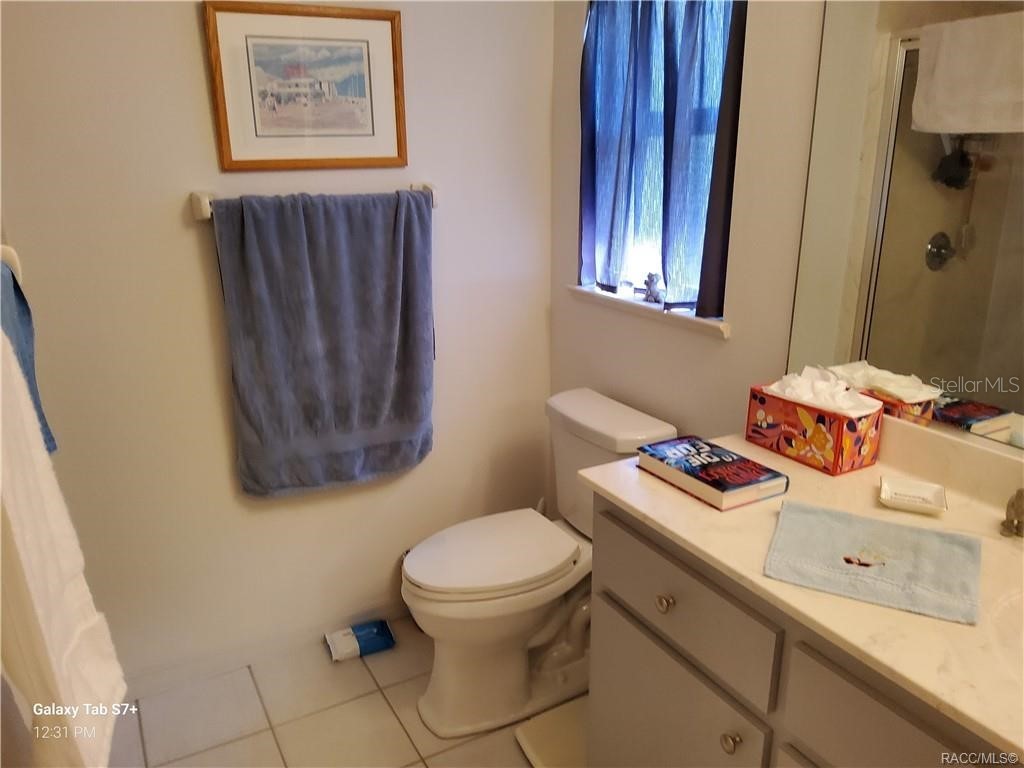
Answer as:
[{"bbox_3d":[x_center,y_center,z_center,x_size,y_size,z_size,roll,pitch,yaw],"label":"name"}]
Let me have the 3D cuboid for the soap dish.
[{"bbox_3d":[0.696,0.201,1.340,0.103,0.025,0.095,8,19,24],"label":"soap dish"}]

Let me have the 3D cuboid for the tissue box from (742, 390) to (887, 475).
[{"bbox_3d":[0.608,0.082,1.561,0.116,0.120,0.219,-11,20,-30],"label":"tissue box"}]

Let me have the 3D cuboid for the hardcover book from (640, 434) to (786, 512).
[{"bbox_3d":[0.372,0.164,1.449,0.152,0.036,0.229,-11,20,-29],"label":"hardcover book"}]

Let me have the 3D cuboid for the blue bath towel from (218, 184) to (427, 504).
[{"bbox_3d":[-0.490,-0.125,2.147,0.565,0.800,0.085,-10,20,-27],"label":"blue bath towel"}]

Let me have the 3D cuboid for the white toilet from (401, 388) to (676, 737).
[{"bbox_3d":[0.030,0.502,2.177,0.720,0.788,0.430,-10,20,-27],"label":"white toilet"}]

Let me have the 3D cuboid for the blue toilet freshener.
[{"bbox_3d":[-0.482,0.813,2.441,0.195,0.045,0.108,-7,19,-19],"label":"blue toilet freshener"}]

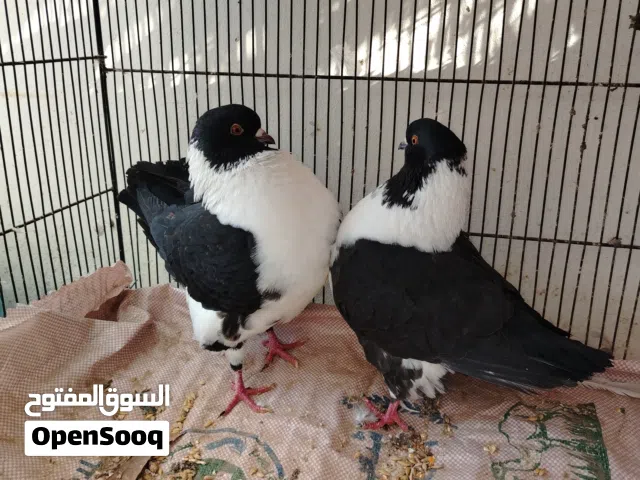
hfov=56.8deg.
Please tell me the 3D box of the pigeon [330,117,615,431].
[{"bbox_3d":[0.145,0.037,0.604,0.290,0.310,0.145,7,19,18],"label":"pigeon"}]

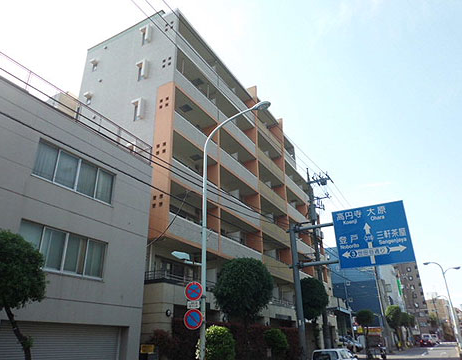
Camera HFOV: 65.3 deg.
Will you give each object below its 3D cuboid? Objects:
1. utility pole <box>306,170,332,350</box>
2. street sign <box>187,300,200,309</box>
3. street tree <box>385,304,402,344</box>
[{"bbox_3d":[6.372,5.336,23.967,1.500,13.500,0.800,-15,-28,27],"label":"utility pole"},{"bbox_3d":[-1.214,4.051,11.674,0.410,0.220,0.040,-5,-25,9],"label":"street sign"},{"bbox_3d":[20.793,18.536,45.126,2.100,5.350,2.100,-15,-28,27],"label":"street tree"}]

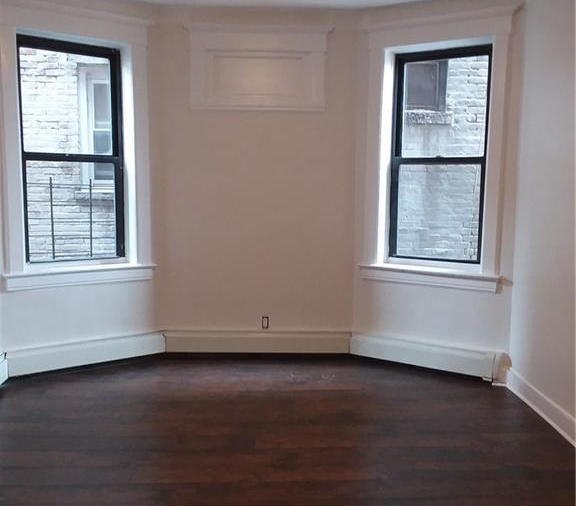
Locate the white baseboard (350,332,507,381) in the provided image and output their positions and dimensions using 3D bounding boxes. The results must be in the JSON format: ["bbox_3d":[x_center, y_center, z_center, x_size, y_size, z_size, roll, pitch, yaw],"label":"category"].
[{"bbox_3d":[1.048,0.791,5.014,1.212,0.196,0.069,5,7,32],"label":"white baseboard"}]

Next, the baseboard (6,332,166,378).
[{"bbox_3d":[-1.514,0.761,4.951,1.222,0.193,0.069,-4,8,-36],"label":"baseboard"}]

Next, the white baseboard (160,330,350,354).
[{"bbox_3d":[-0.246,0.737,5.332,1.519,0.188,0.069,1,6,0],"label":"white baseboard"}]

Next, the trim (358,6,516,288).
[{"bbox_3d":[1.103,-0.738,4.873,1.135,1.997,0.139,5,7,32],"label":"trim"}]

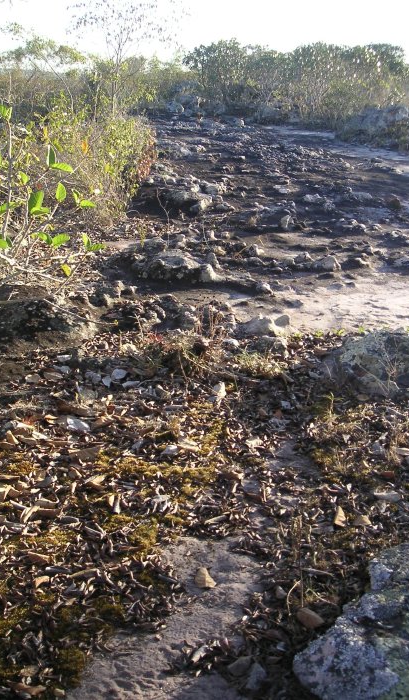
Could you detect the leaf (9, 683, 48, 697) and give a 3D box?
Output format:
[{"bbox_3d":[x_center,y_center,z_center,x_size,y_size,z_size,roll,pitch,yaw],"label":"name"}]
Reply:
[{"bbox_3d":[-0.452,0.868,1.965,0.094,0.018,0.033,4,21,11],"label":"leaf"}]

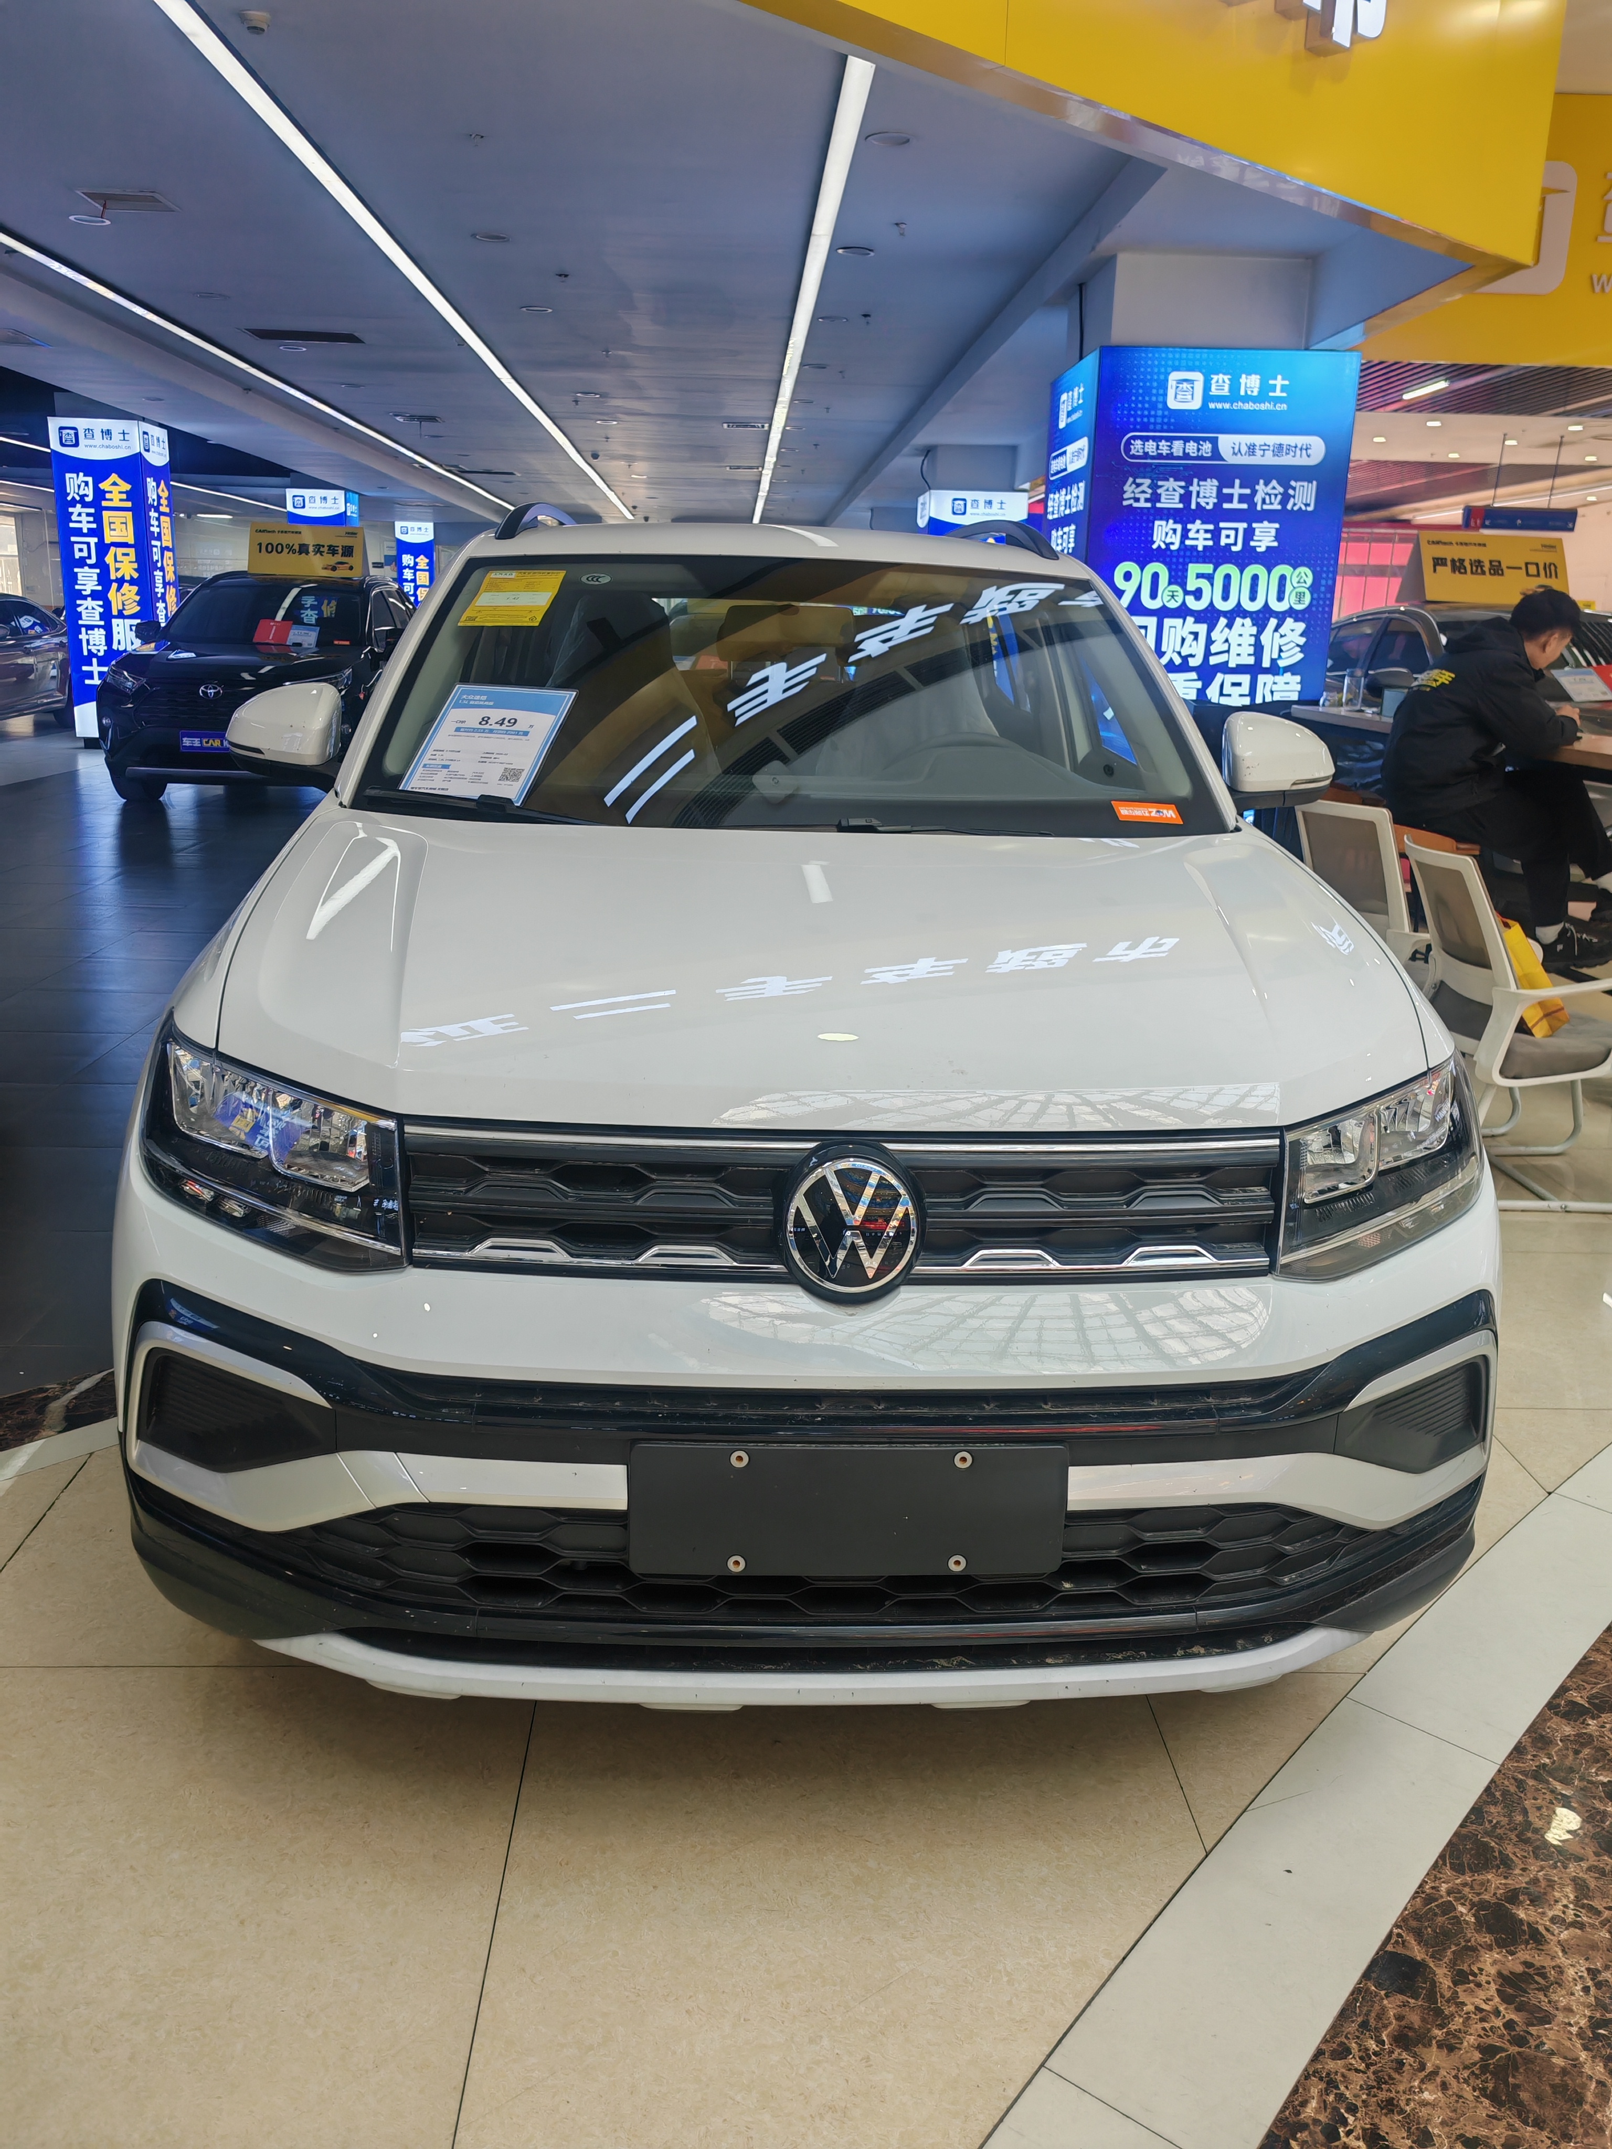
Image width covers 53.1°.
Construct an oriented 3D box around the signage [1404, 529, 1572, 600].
[{"bbox_3d":[4.077,-3.023,9.677,0.900,0.395,0.375,0,15,-6],"label":"signage"}]

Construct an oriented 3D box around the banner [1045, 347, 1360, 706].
[{"bbox_3d":[2.048,-2.483,8.947,1.320,2.620,1.300,1,15,-3],"label":"banner"}]

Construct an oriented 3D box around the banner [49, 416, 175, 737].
[{"bbox_3d":[-7.013,-5.009,16.507,0.890,3.050,0.840,1,15,-3],"label":"banner"}]

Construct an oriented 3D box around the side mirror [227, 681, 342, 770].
[{"bbox_3d":[-0.889,-0.590,2.776,0.215,0.172,0.155,0,15,-3],"label":"side mirror"}]

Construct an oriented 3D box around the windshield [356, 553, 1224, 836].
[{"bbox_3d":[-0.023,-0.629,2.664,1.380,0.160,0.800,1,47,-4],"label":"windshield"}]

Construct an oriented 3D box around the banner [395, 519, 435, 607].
[{"bbox_3d":[-8.243,-10.030,34.335,0.860,3.230,0.200,0,15,-3],"label":"banner"}]

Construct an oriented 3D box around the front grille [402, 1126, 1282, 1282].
[{"bbox_3d":[0.044,0.128,1.629,0.890,0.170,0.120,1,15,-4],"label":"front grille"}]

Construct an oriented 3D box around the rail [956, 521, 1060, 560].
[{"bbox_3d":[0.461,-1.361,4.194,0.080,0.110,1.850,0,15,-3],"label":"rail"}]

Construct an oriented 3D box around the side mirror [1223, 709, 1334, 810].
[{"bbox_3d":[0.840,-0.558,2.866,0.215,0.172,0.155,0,15,-3],"label":"side mirror"}]

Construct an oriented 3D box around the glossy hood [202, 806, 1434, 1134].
[{"bbox_3d":[0.023,-0.165,2.031,1.460,0.210,1.030,1,22,-4],"label":"glossy hood"}]

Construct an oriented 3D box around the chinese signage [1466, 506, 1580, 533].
[{"bbox_3d":[8.583,-6.620,19.342,1.280,0.280,0.140,1,15,-3],"label":"chinese signage"}]

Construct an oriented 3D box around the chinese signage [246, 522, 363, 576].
[{"bbox_3d":[-4.077,-4.301,13.265,0.900,0.395,0.375,0,15,-5],"label":"chinese signage"}]

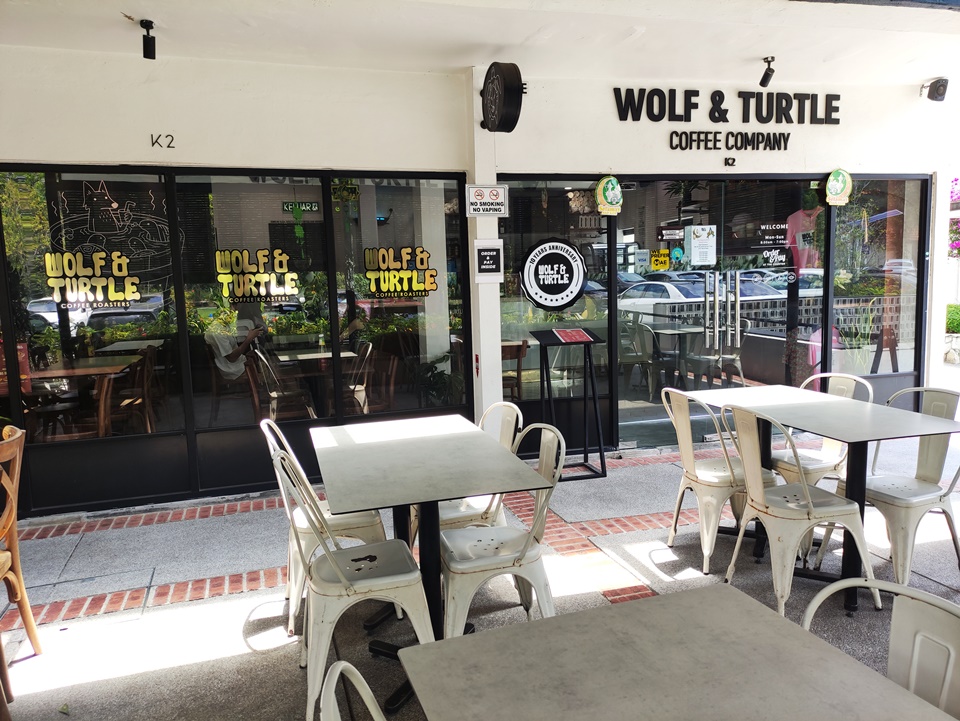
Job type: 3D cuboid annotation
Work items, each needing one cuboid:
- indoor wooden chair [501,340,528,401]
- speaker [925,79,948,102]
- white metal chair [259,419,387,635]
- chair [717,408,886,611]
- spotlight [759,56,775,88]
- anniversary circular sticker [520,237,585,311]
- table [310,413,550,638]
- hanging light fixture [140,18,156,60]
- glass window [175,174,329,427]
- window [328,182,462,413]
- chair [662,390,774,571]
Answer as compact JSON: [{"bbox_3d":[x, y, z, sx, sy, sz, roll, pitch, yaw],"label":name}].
[{"bbox_3d":[0.147,0.241,6.127,0.430,0.820,0.460,-4,7,-16],"label":"indoor wooden chair"},{"bbox_3d":[3.740,-2.210,5.677,0.120,0.190,0.140,-2,20,-2],"label":"speaker"},{"bbox_3d":[-0.624,0.657,2.946,0.500,0.840,0.430,-4,7,-16],"label":"white metal chair"},{"bbox_3d":[1.330,0.595,2.936,0.500,0.840,0.440,-4,7,-14],"label":"chair"},{"bbox_3d":[1.961,-1.964,4.748,0.075,0.185,0.125,-4,7,-16],"label":"spotlight"},{"bbox_3d":[0.540,-0.627,5.041,0.530,0.540,0.010,-4,7,-16],"label":"anniversary circular sticker"},{"bbox_3d":[-0.248,0.722,2.683,0.690,0.754,1.200,-4,7,-16],"label":"table"},{"bbox_3d":[-1.766,-1.699,3.699,0.070,0.185,0.110,-4,7,-16],"label":"hanging light fixture"},{"bbox_3d":[-1.433,-0.370,4.475,0.893,1.595,0.050,-4,7,-16],"label":"glass window"},{"bbox_3d":[-0.534,-0.430,4.739,0.870,1.588,0.050,-4,7,-16],"label":"window"},{"bbox_3d":[1.177,0.546,3.357,0.500,0.840,0.440,-3,7,-12],"label":"chair"}]

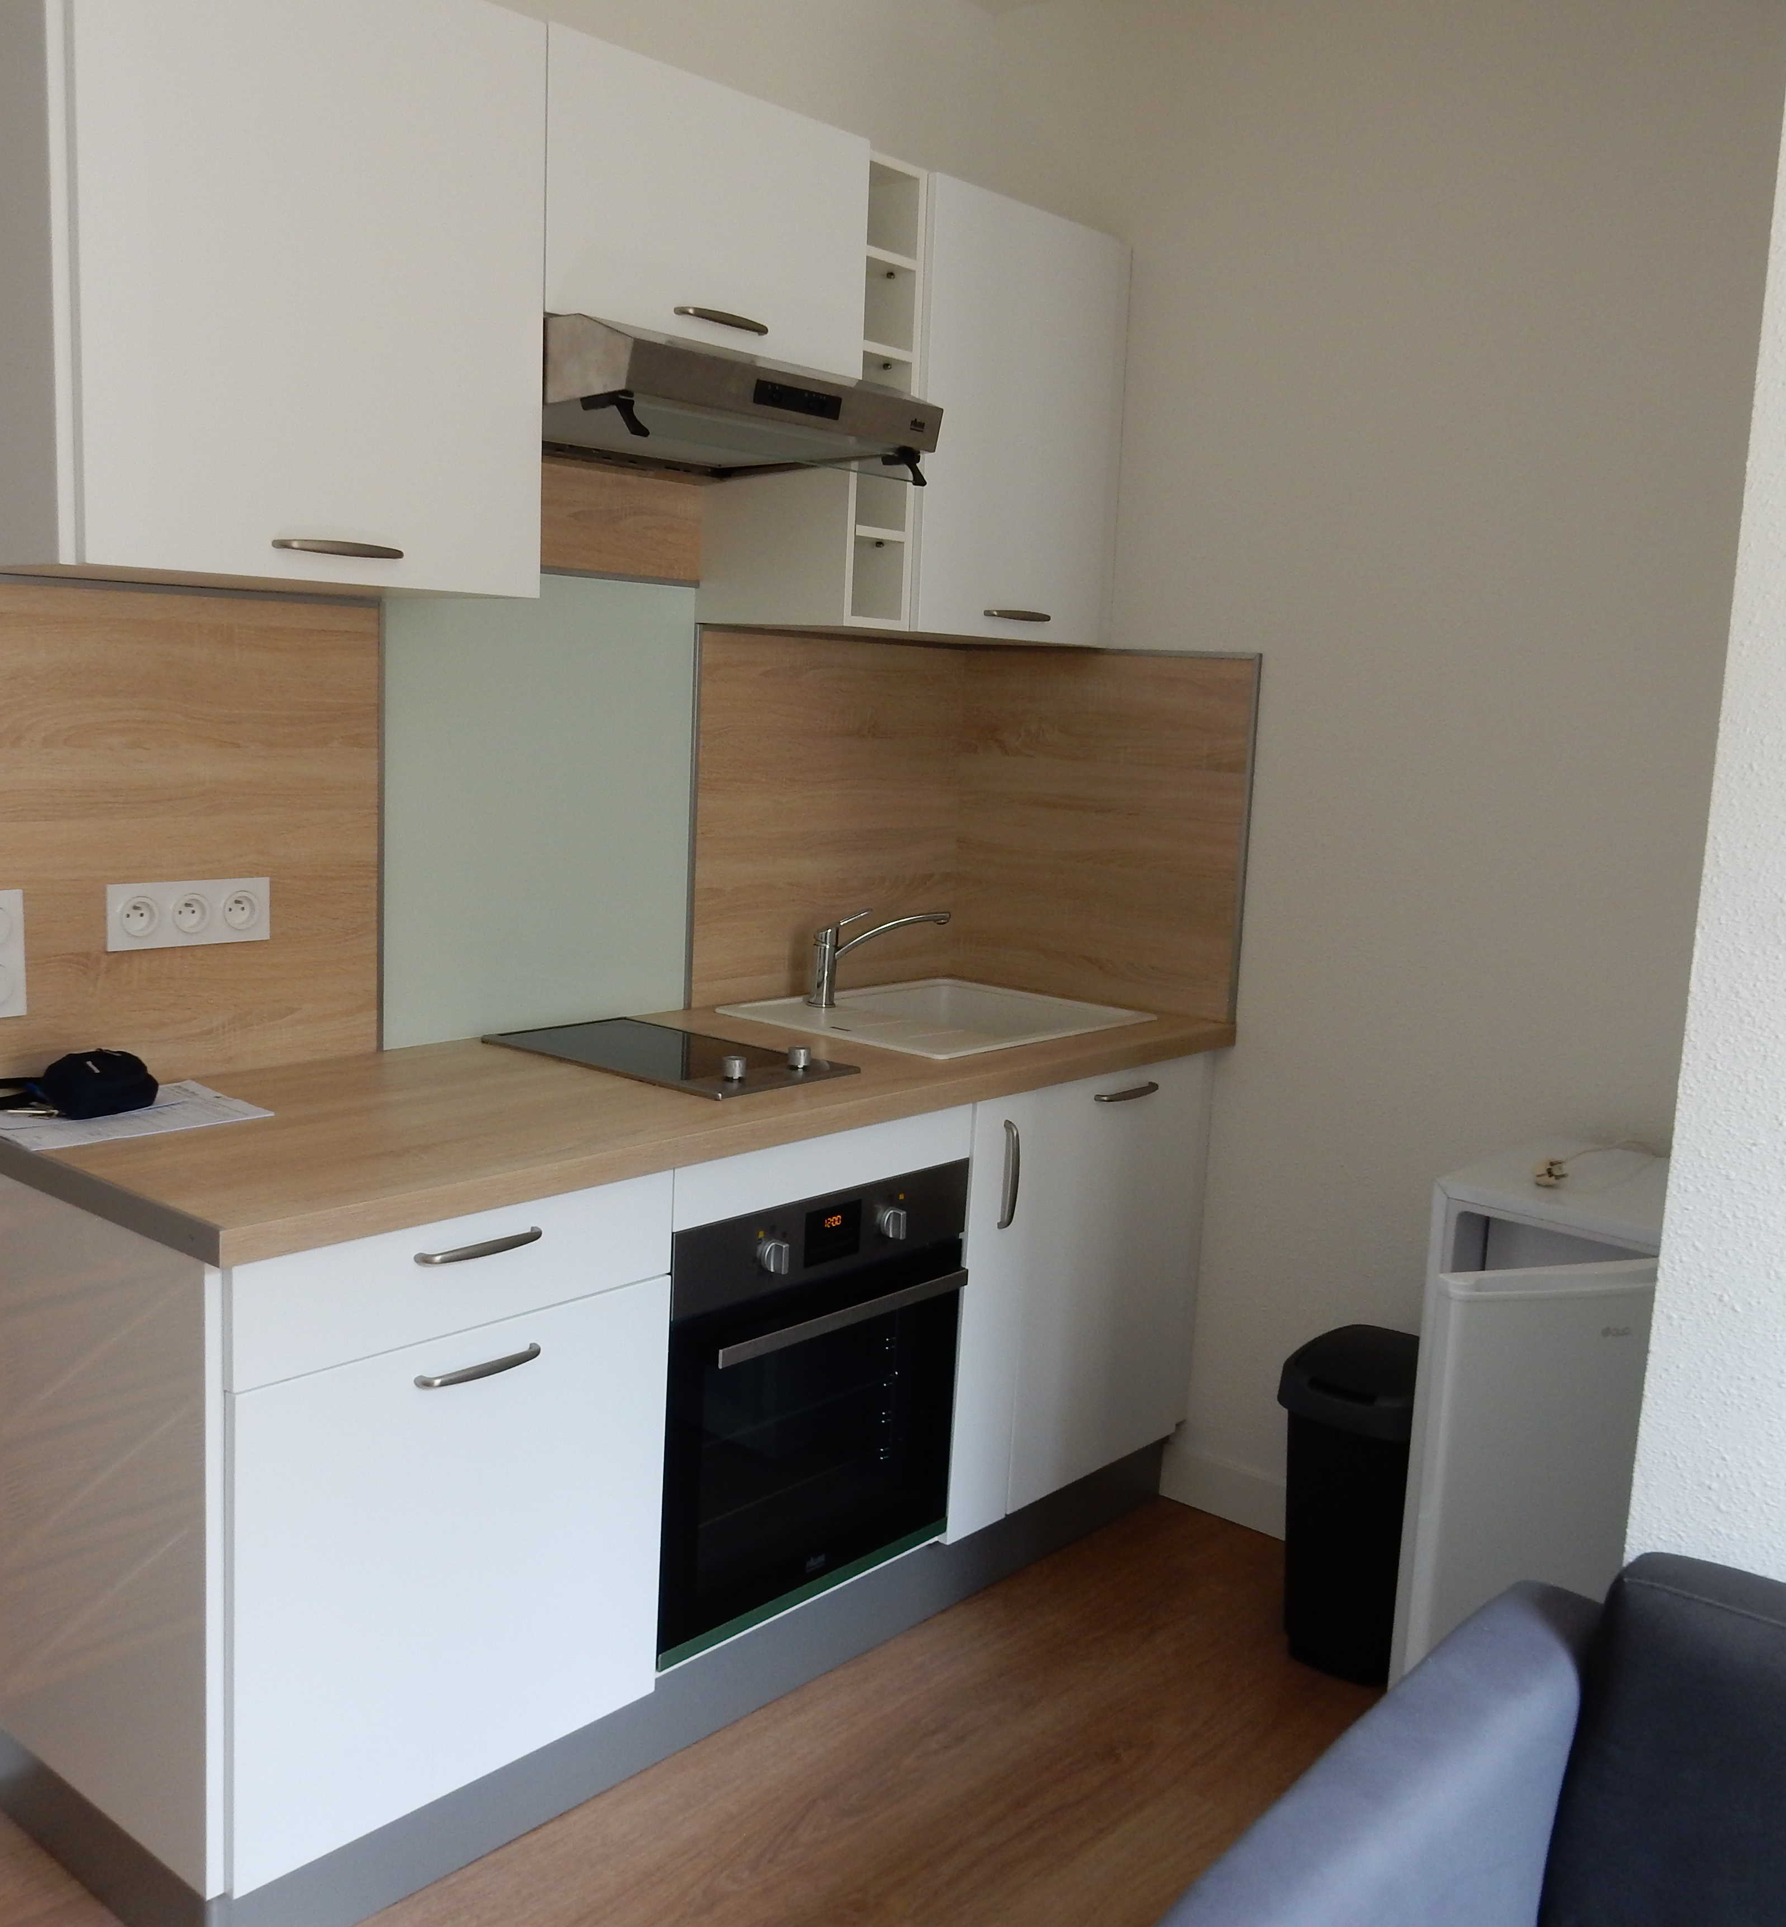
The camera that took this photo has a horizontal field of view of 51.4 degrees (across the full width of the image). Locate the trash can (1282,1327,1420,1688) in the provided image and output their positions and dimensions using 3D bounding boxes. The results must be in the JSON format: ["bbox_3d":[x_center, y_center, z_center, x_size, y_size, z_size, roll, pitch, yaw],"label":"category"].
[{"bbox_3d":[0.757,0.845,2.917,0.233,0.472,0.290,10,11,40],"label":"trash can"}]

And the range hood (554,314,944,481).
[{"bbox_3d":[-0.315,-0.783,2.620,0.512,0.143,0.600,10,11,40],"label":"range hood"}]

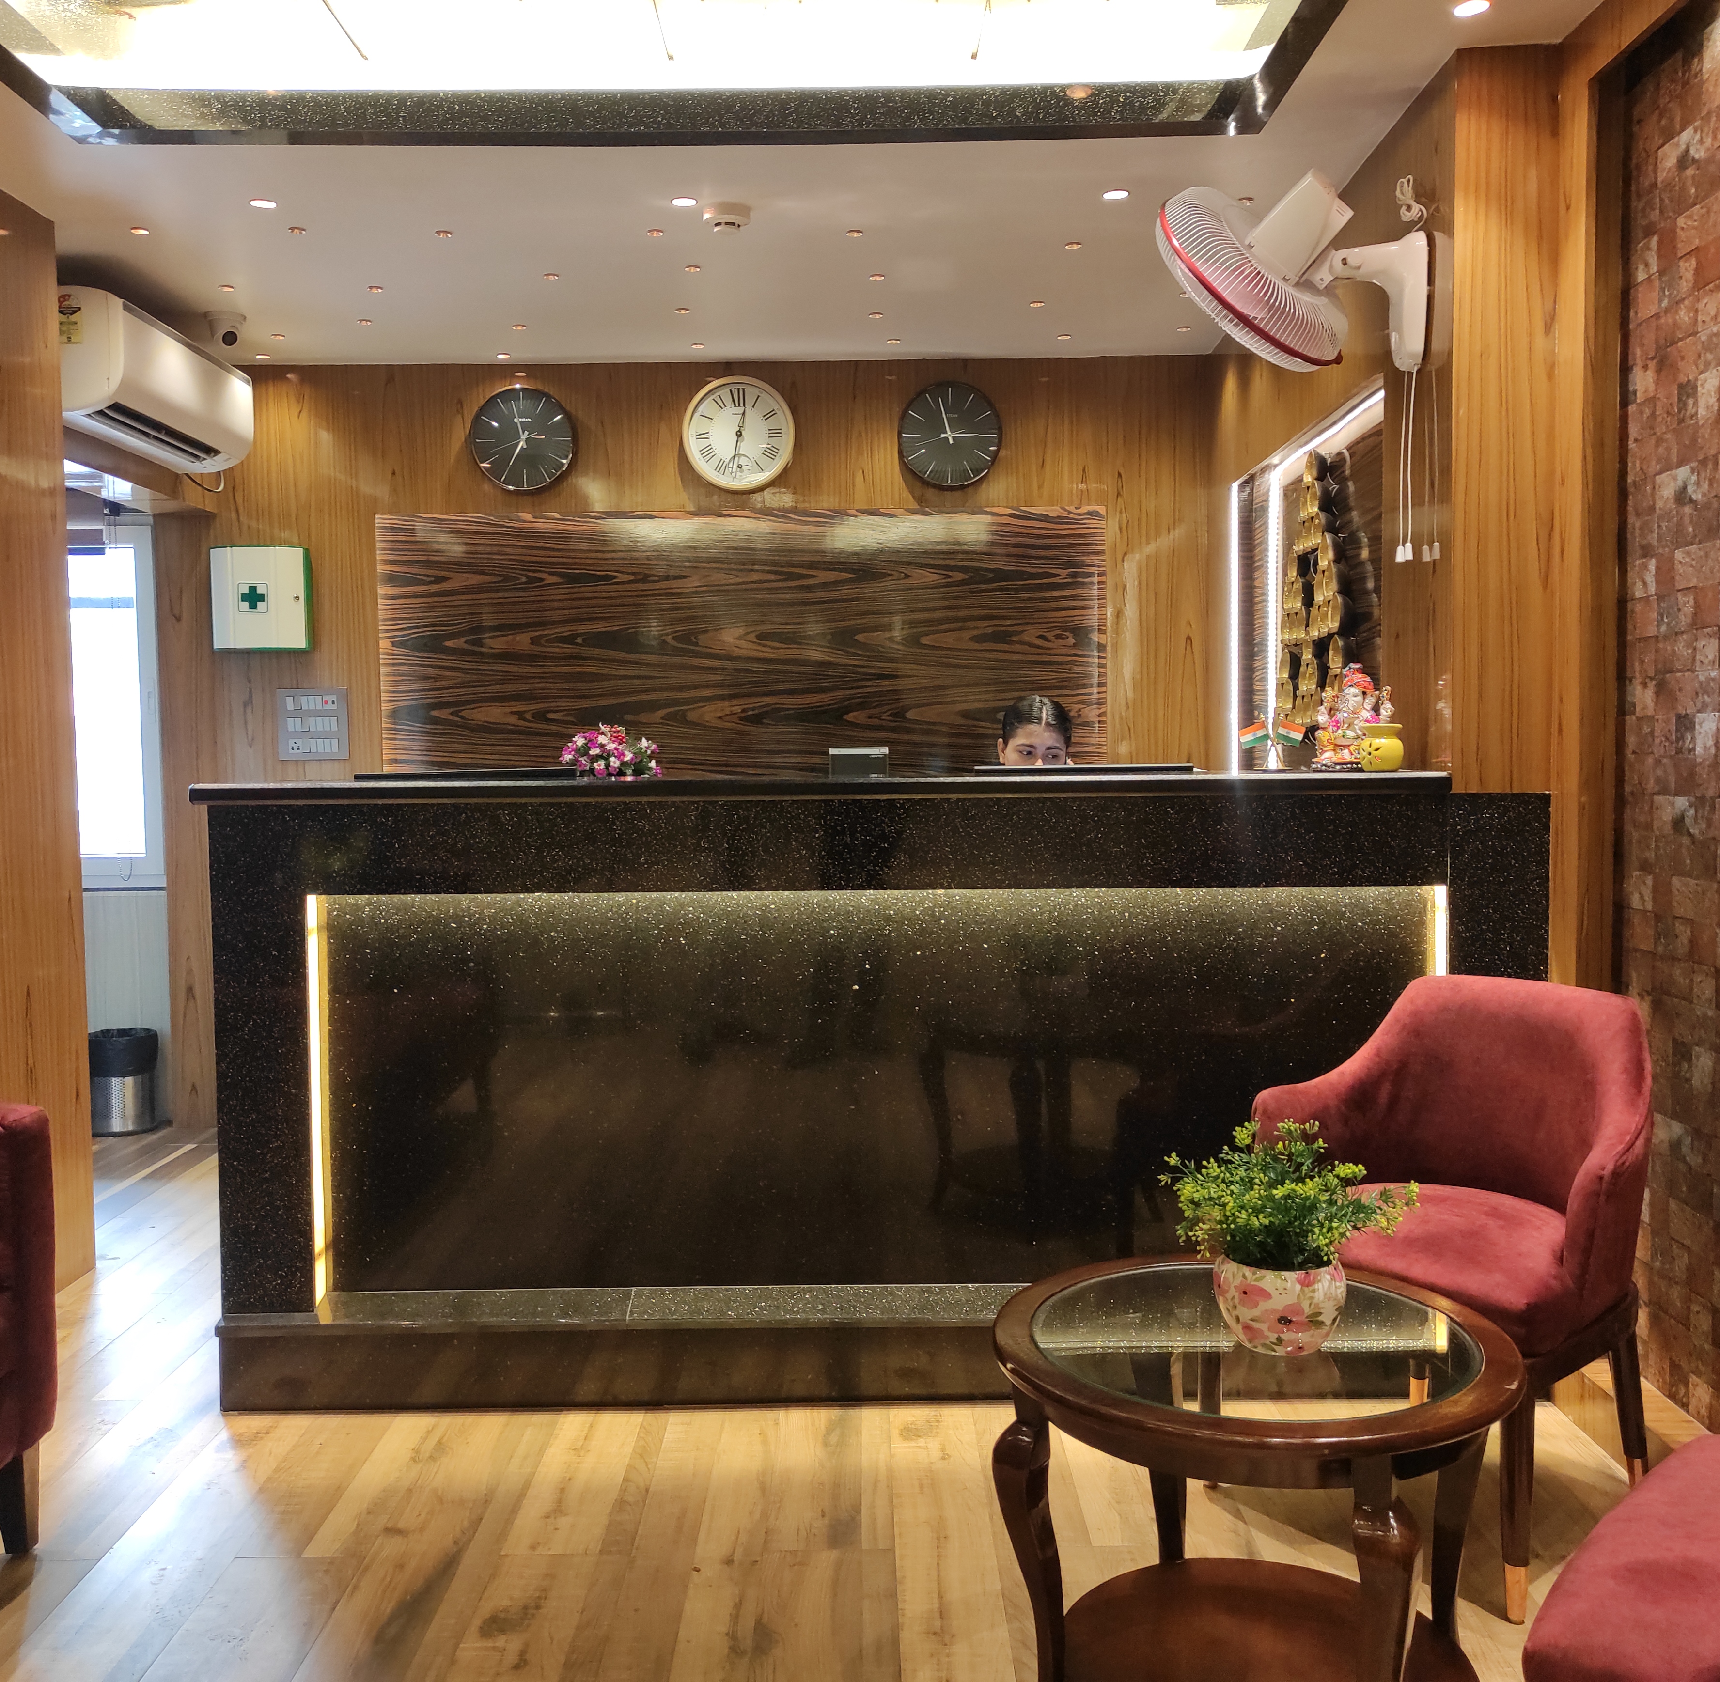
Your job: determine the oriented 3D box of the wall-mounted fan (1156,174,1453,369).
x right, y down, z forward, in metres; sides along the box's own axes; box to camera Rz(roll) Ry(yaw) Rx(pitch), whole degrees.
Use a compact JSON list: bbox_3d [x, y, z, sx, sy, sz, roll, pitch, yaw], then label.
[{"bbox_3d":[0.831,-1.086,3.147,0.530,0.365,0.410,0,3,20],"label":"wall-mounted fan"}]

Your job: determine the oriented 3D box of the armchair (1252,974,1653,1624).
[{"bbox_3d":[0.911,0.625,2.493,0.575,0.775,0.550,-3,3,-42],"label":"armchair"}]

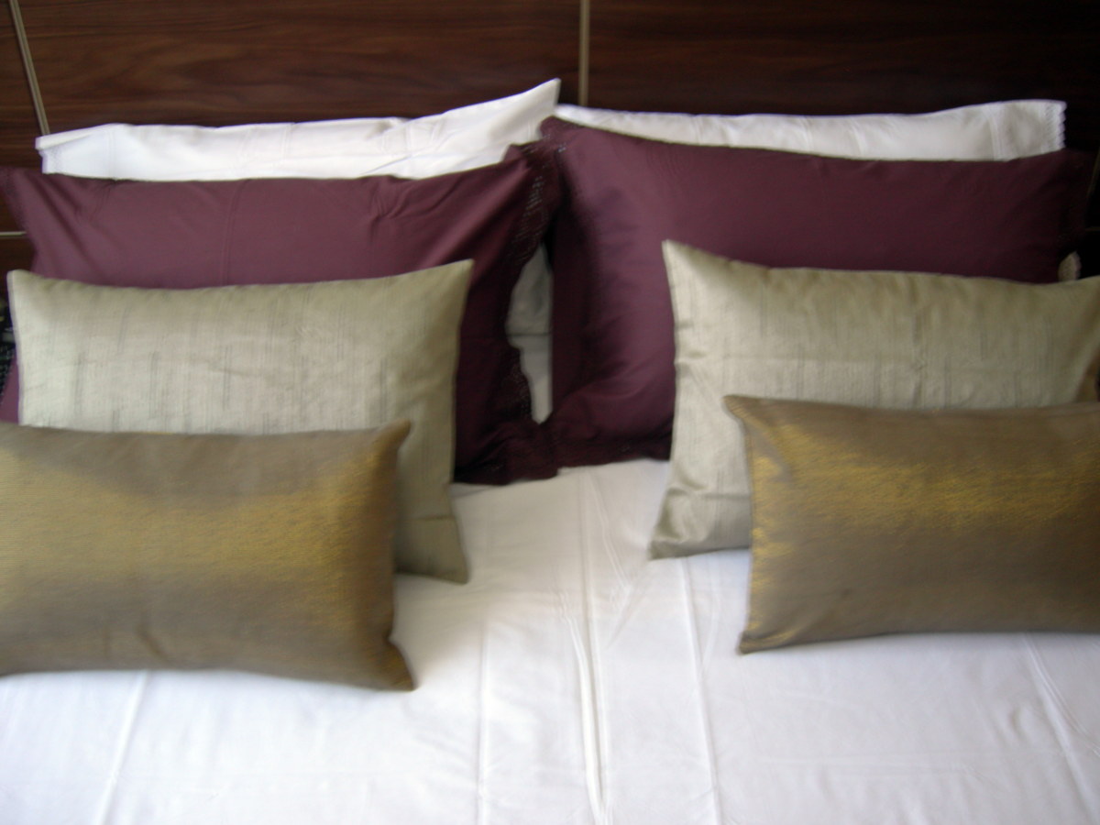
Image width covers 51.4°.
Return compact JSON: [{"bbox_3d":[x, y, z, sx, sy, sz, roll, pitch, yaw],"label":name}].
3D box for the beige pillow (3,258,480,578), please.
[{"bbox_3d":[-0.377,0.018,1.414,0.565,0.395,0.130,0,12,0],"label":"beige pillow"}]

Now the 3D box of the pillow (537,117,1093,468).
[{"bbox_3d":[0.365,-0.138,1.558,0.735,0.460,0.160,2,6,0],"label":"pillow"}]

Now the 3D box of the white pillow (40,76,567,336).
[{"bbox_3d":[-0.375,-0.252,1.736,0.745,0.400,0.150,-3,15,1],"label":"white pillow"}]

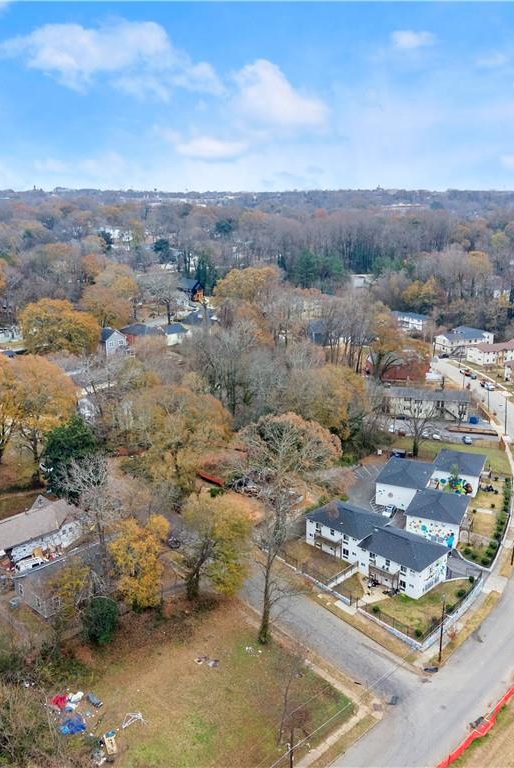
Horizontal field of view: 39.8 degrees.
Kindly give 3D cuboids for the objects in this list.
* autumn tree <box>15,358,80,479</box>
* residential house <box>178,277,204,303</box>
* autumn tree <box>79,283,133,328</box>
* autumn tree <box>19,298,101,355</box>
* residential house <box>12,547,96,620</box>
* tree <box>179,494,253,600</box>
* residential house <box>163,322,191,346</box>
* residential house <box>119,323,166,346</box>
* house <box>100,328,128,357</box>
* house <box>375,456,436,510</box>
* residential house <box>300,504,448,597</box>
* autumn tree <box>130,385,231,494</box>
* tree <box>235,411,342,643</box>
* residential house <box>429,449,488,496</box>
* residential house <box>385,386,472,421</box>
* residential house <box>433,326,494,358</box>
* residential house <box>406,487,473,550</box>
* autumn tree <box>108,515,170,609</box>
[{"bbox_3d":[-46.990,7.370,156.470,15.500,27.000,15.500,0,15,0],"label":"autumn tree"},{"bbox_3d":[-31.870,-45.350,340.000,7.500,10.000,13.000,-12,20,-38],"label":"residential house"},{"bbox_3d":[-68.800,-35.600,324.370,23.000,18.000,20.500,-3,16,-12],"label":"autumn tree"},{"bbox_3d":[-75.350,-22.930,273.760,29.000,20.500,24.000,-4,16,-15],"label":"autumn tree"},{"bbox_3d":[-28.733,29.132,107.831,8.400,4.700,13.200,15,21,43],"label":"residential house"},{"bbox_3d":[-6.820,27.290,117.220,12.300,18.000,12.000,-1,15,-4],"label":"tree"},{"bbox_3d":[-33.551,-19.561,278.517,8.000,6.200,12.000,13,20,40],"label":"residential house"},{"bbox_3d":[-47.750,-20.670,297.340,11.800,5.600,15.500,-13,20,-40],"label":"residential house"},{"bbox_3d":[-51.820,-15.680,260.000,8.200,9.700,9.000,-10,18,-34],"label":"house"},{"bbox_3d":[33.301,21.542,157.555,10.600,7.000,15.400,6,17,22],"label":"house"},{"bbox_3d":[21.023,28.497,128.080,11.542,7.200,26.542,-15,21,-42],"label":"residential house"},{"bbox_3d":[-17.320,12.670,159.860,20.800,22.500,19.000,-2,16,-6],"label":"autumn tree"},{"bbox_3d":[4.298,21.053,99.301,13.800,34.800,13.800,0,15,0],"label":"tree"},{"bbox_3d":[46.520,19.870,163.250,11.200,6.800,14.200,7,17,23],"label":"residential house"},{"bbox_3d":[48.690,5.386,205.240,23.500,6.900,10.000,3,16,10],"label":"residential house"},{"bbox_3d":[85.945,-18.135,293.904,23.500,8.300,11.000,-6,16,-21],"label":"residential house"},{"bbox_3d":[36.140,26.010,141.860,10.490,7.200,13.400,6,16,22],"label":"residential house"},{"bbox_3d":[-18.810,28.100,114.630,10.000,15.500,10.000,0,15,0],"label":"autumn tree"}]

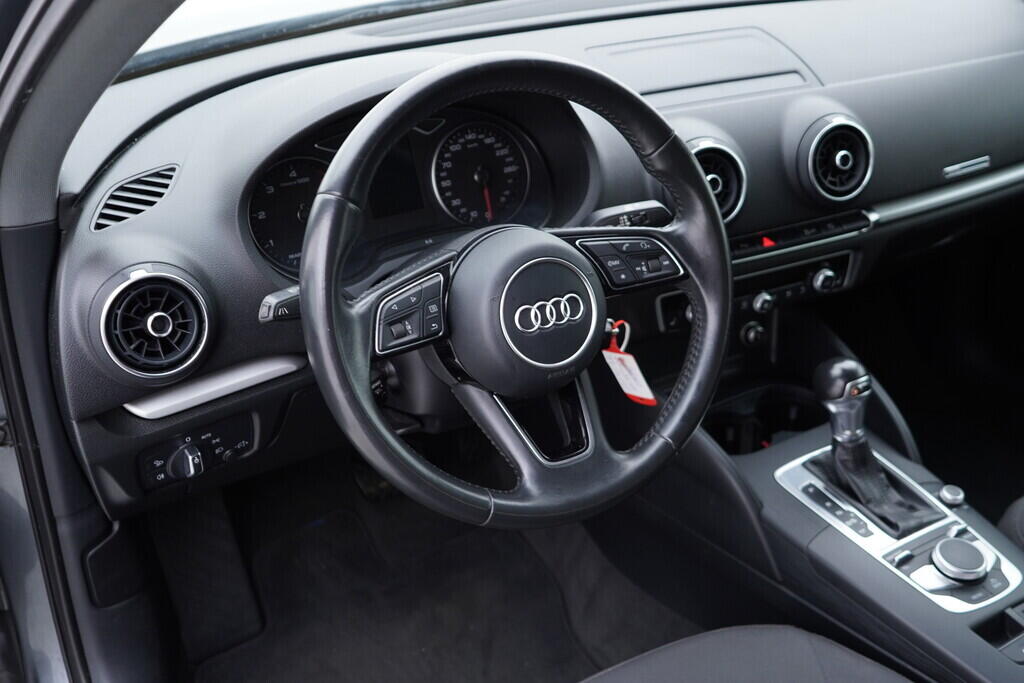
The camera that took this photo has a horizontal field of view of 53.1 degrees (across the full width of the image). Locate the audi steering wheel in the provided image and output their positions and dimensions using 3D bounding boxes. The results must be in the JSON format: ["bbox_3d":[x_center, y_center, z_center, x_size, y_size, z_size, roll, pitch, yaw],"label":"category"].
[{"bbox_3d":[0.008,-0.039,0.823,0.370,0.370,0.090,-14,7,-24],"label":"audi steering wheel"}]

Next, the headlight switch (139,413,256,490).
[{"bbox_3d":[-0.275,0.096,0.898,0.108,0.048,0.032,-19,31,-31],"label":"headlight switch"}]

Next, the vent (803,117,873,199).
[{"bbox_3d":[0.355,-0.199,1.130,0.087,0.087,0.040,-12,14,-22],"label":"vent"}]

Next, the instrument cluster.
[{"bbox_3d":[-0.099,-0.153,1.013,0.330,0.155,0.070,-14,10,-24],"label":"instrument cluster"}]

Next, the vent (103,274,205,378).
[{"bbox_3d":[-0.289,-0.014,0.825,0.087,0.087,0.040,-19,16,-32],"label":"vent"}]

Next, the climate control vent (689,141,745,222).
[{"bbox_3d":[0.197,-0.159,1.056,0.087,0.087,0.040,-12,14,-22],"label":"climate control vent"}]

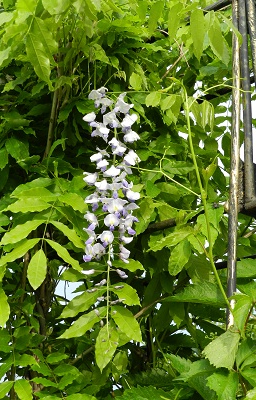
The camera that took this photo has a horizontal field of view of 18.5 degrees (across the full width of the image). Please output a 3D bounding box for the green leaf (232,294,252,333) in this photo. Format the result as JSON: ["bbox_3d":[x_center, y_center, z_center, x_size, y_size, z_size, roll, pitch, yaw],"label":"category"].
[{"bbox_3d":[0.171,0.171,1.170,0.033,0.059,0.013,8,-11,29],"label":"green leaf"}]

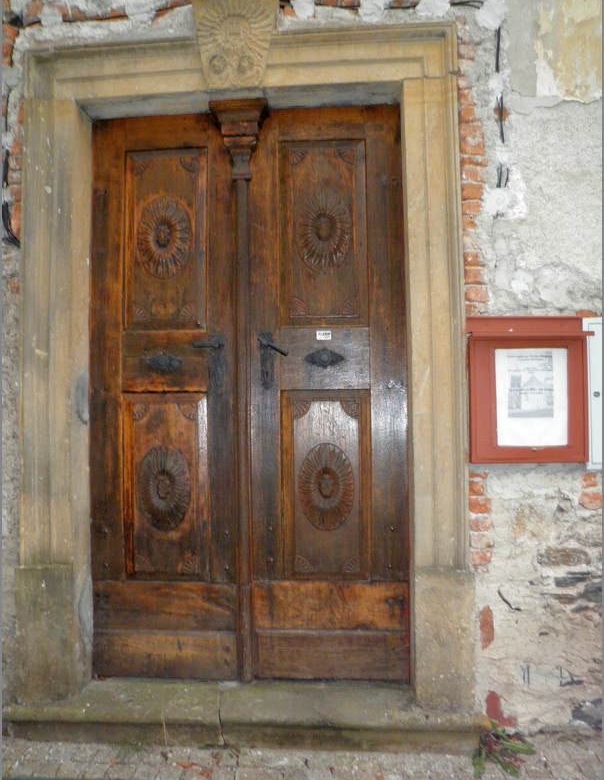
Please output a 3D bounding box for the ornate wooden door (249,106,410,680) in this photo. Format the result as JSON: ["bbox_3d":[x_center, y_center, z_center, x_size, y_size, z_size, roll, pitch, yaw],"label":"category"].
[{"bbox_3d":[0.114,0.001,2.933,0.696,2.575,0.078,-1,-2,5],"label":"ornate wooden door"}]

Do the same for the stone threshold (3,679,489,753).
[{"bbox_3d":[-0.237,1.346,2.729,1.926,0.131,0.370,-1,-2,5],"label":"stone threshold"}]

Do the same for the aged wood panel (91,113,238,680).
[{"bbox_3d":[-0.633,0.013,2.994,0.676,2.575,0.078,-1,-2,5],"label":"aged wood panel"}]

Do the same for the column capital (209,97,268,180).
[{"bbox_3d":[-0.274,-1.120,2.953,0.258,0.338,0.136,-1,-2,5],"label":"column capital"}]

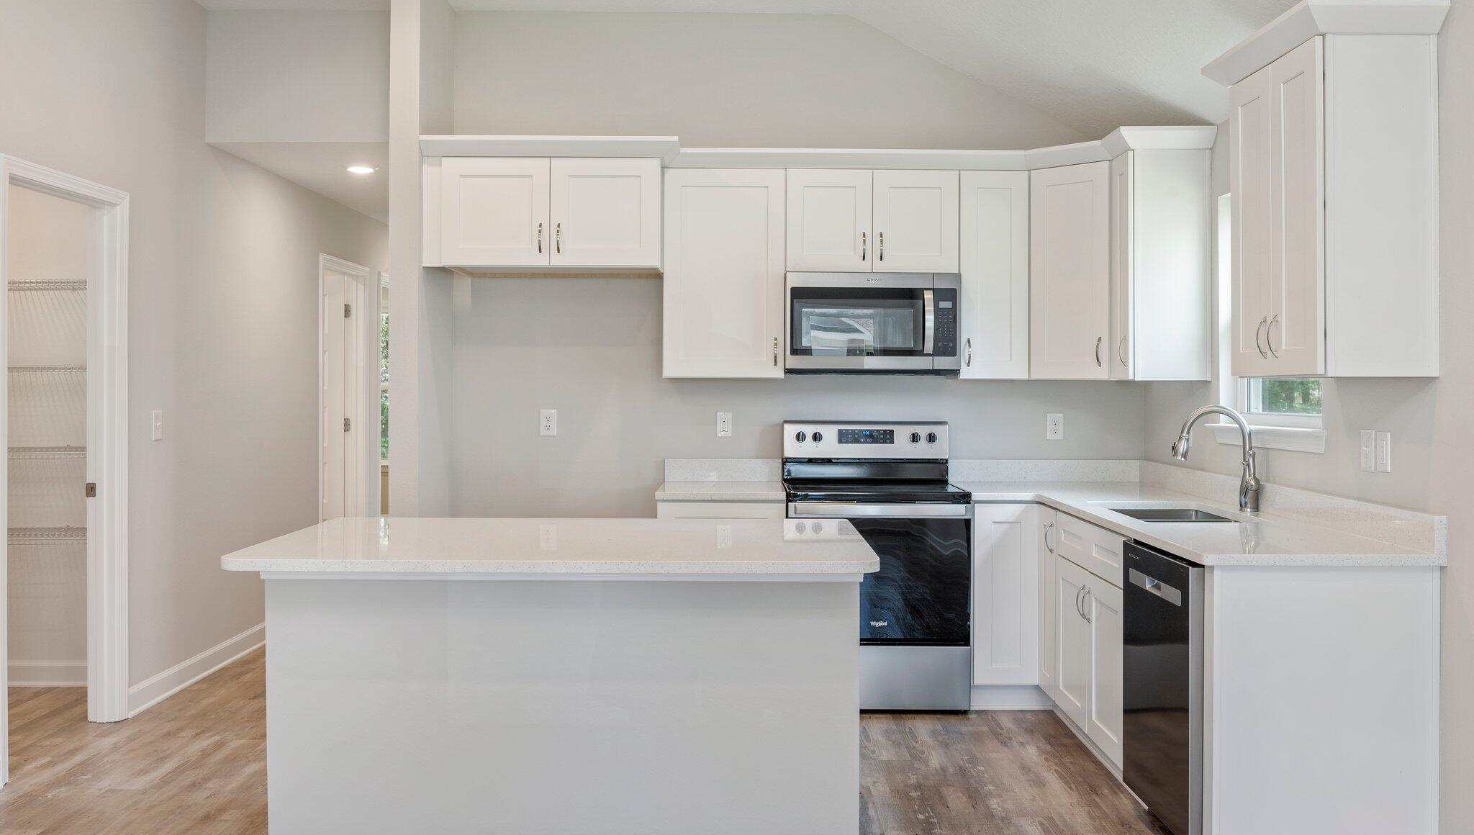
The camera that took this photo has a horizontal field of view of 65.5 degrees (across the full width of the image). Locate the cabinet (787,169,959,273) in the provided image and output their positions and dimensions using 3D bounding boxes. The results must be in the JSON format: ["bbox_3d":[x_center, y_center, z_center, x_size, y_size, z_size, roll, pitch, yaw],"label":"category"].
[{"bbox_3d":[0.595,-0.853,5.158,0.762,0.453,0.330,0,2,0],"label":"cabinet"}]

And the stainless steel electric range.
[{"bbox_3d":[0.587,0.624,4.987,0.758,1.194,0.693,0,2,0],"label":"stainless steel electric range"}]

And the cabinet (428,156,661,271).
[{"bbox_3d":[-0.798,-0.871,5.057,0.942,0.462,0.521,0,2,0],"label":"cabinet"}]

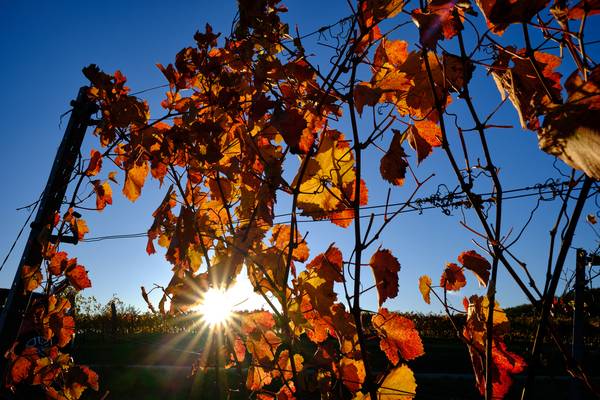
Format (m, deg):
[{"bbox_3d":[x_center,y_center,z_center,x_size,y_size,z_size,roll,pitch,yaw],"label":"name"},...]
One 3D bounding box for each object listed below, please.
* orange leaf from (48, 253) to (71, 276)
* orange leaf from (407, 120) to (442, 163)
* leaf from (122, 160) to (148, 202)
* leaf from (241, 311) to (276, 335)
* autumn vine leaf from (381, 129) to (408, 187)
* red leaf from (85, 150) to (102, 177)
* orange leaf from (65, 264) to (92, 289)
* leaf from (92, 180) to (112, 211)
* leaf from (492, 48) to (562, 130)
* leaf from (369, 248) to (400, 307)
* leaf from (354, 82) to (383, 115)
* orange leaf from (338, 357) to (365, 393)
[{"bbox_3d":[-0.767,0.206,1.435,0.070,0.075,0.045,8,-17,-27],"label":"orange leaf"},{"bbox_3d":[0.277,-0.130,1.000,0.080,0.093,0.045,-2,-15,8],"label":"orange leaf"},{"bbox_3d":[-0.492,-0.055,1.345,0.062,0.110,0.035,17,-15,-10],"label":"leaf"},{"bbox_3d":[-0.099,0.292,1.072,0.086,0.056,0.045,1,-15,-5],"label":"leaf"},{"bbox_3d":[0.214,-0.096,1.017,0.063,0.129,0.050,-3,-15,12],"label":"autumn vine leaf"},{"bbox_3d":[-0.650,-0.118,1.417,0.048,0.086,0.035,19,-15,-12],"label":"red leaf"},{"bbox_3d":[-0.711,0.249,1.444,0.090,0.083,0.035,3,-15,-13],"label":"orange leaf"},{"bbox_3d":[-0.624,-0.014,1.421,0.057,0.093,0.050,12,-19,-38],"label":"leaf"},{"bbox_3d":[0.453,-0.220,0.896,0.131,0.160,0.080,-4,-16,14],"label":"leaf"},{"bbox_3d":[0.181,0.166,0.963,0.062,0.122,0.050,2,-15,-9],"label":"leaf"},{"bbox_3d":[0.165,-0.244,1.082,0.067,0.075,0.045,-2,-15,9],"label":"leaf"},{"bbox_3d":[0.122,0.414,1.069,0.062,0.086,0.030,-1,-15,3],"label":"orange leaf"}]

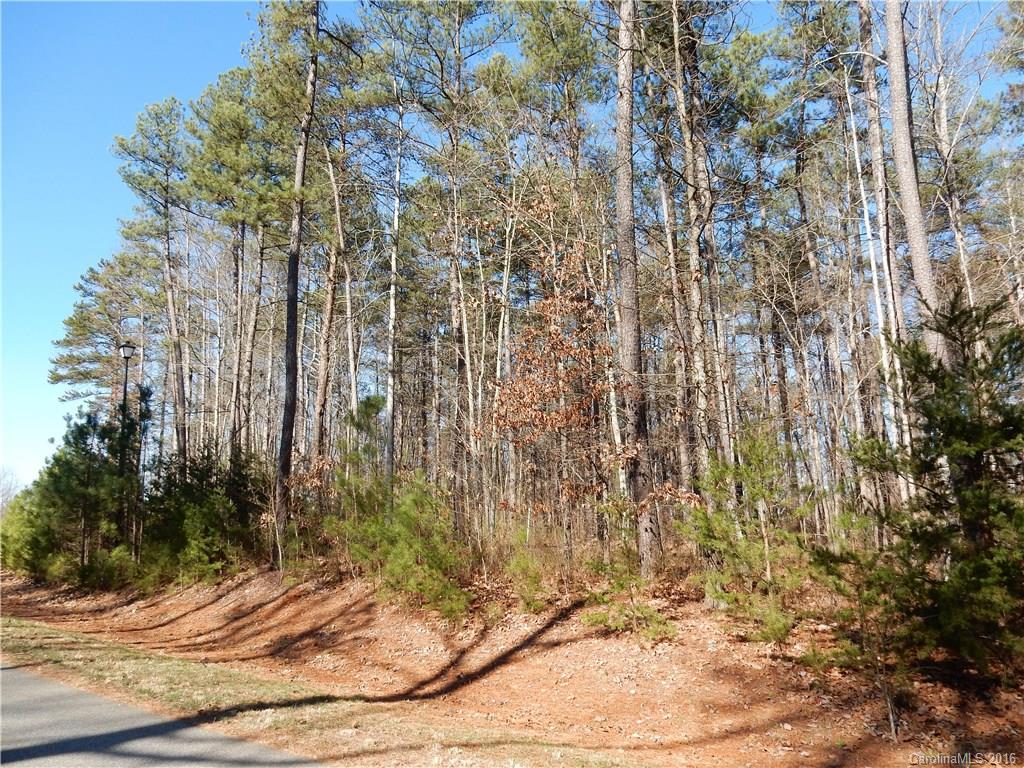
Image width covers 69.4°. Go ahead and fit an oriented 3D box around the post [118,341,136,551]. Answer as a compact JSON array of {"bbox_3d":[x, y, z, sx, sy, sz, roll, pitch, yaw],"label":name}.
[{"bbox_3d":[-9.752,1.297,18.508,0.370,4.800,0.370,-7,-10,43],"label":"post"}]

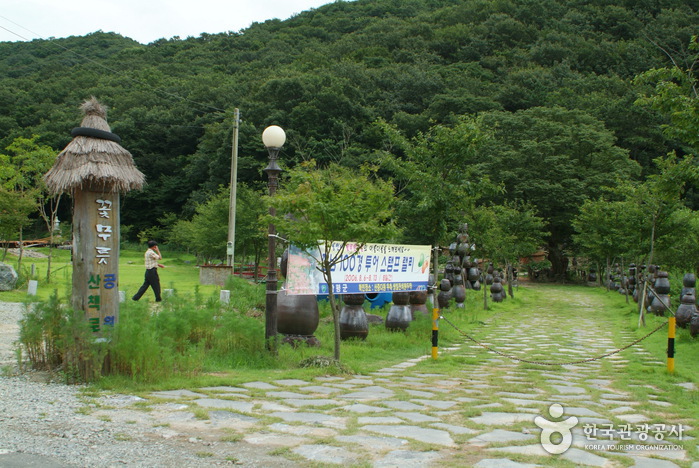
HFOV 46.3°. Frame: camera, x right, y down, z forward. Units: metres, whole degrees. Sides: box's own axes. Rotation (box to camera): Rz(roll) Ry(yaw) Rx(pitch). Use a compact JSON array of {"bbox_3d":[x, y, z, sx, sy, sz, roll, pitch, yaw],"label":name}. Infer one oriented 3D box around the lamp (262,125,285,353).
[{"bbox_3d":[-1.154,0.084,12.400,0.350,3.470,0.350,1,-1,0],"label":"lamp"}]

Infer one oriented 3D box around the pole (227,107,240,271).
[{"bbox_3d":[-5.257,-1.858,37.000,0.330,7.700,0.330,2,-1,0],"label":"pole"}]

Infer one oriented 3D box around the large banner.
[{"bbox_3d":[0.237,0.575,13.300,2.860,0.770,0.050,1,-1,-33],"label":"large banner"}]

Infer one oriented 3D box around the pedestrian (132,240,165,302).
[{"bbox_3d":[-5.613,1.047,22.800,0.820,1.680,0.500,1,-1,-3],"label":"pedestrian"}]

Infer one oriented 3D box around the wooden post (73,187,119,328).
[{"bbox_3d":[-3.223,0.554,10.400,0.460,2.320,0.420,1,-1,-37],"label":"wooden post"}]

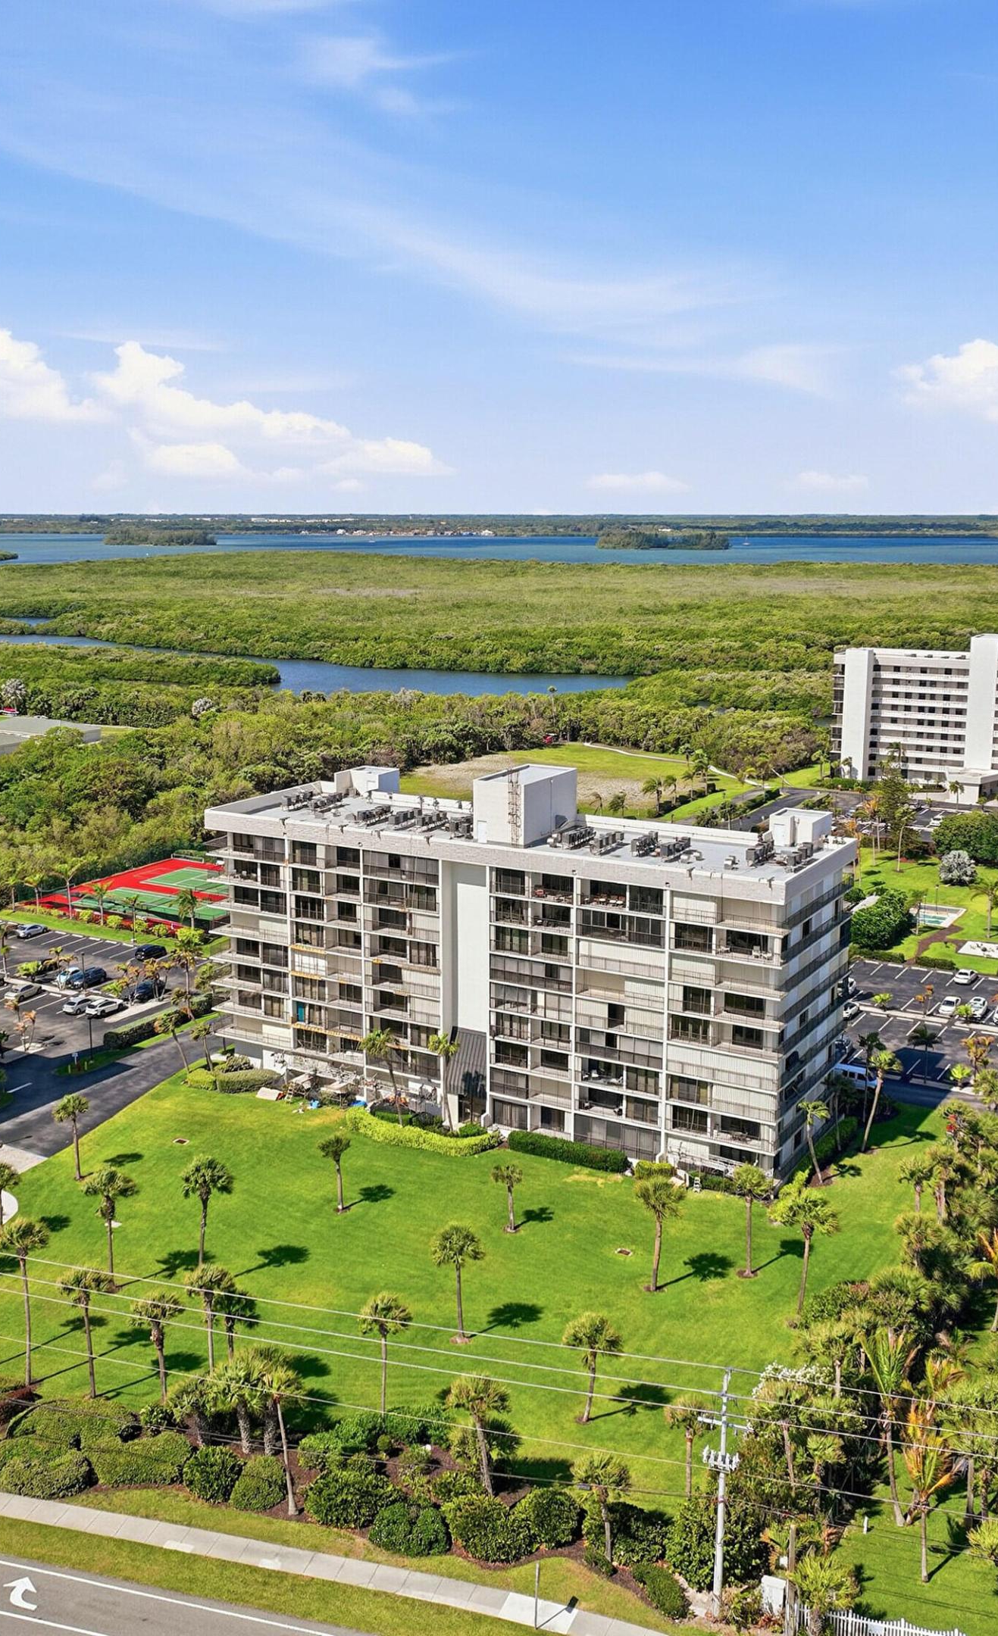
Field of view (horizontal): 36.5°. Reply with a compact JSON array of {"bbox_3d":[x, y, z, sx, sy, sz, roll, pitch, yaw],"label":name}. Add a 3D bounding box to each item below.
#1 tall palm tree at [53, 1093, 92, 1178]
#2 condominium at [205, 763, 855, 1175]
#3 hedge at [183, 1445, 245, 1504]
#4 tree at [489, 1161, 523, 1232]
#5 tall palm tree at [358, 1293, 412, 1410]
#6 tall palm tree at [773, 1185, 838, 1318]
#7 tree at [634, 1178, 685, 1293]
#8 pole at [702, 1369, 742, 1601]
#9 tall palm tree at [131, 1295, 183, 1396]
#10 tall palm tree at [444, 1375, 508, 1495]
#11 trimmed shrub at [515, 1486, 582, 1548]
[{"bbox_3d":[-34.790,26.114,123.957,3.085,7.385,3.085,0,12,0],"label":"tall palm tree"},{"bbox_3d":[2.187,10.968,143.579,58.875,29.200,20.500,7,13,29],"label":"condominium"},{"bbox_3d":[-15.933,36.700,84.901,3.301,2.214,3.301,0,12,0],"label":"hedge"},{"bbox_3d":[0.646,28.896,115.143,2.199,5.414,2.199,0,12,0],"label":"tree"},{"bbox_3d":[-6.942,33.165,93.129,3.340,8.410,3.340,0,11,0],"label":"tall palm tree"},{"bbox_3d":[21.152,30.208,104.780,4.640,9.630,4.640,0,11,0],"label":"tall palm tree"},{"bbox_3d":[11.129,29.029,105.232,3.300,8.350,3.100,0,11,0],"label":"tree"},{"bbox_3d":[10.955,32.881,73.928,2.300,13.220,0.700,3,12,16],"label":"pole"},{"bbox_3d":[-20.510,32.268,92.127,3.100,7.200,2.900,0,11,0],"label":"tall palm tree"},{"bbox_3d":[-1.176,34.331,83.899,3.475,7.232,3.475,0,12,0],"label":"tall palm tree"},{"bbox_3d":[2.690,37.499,81.805,3.423,1.861,3.423,0,12,0],"label":"trimmed shrub"}]

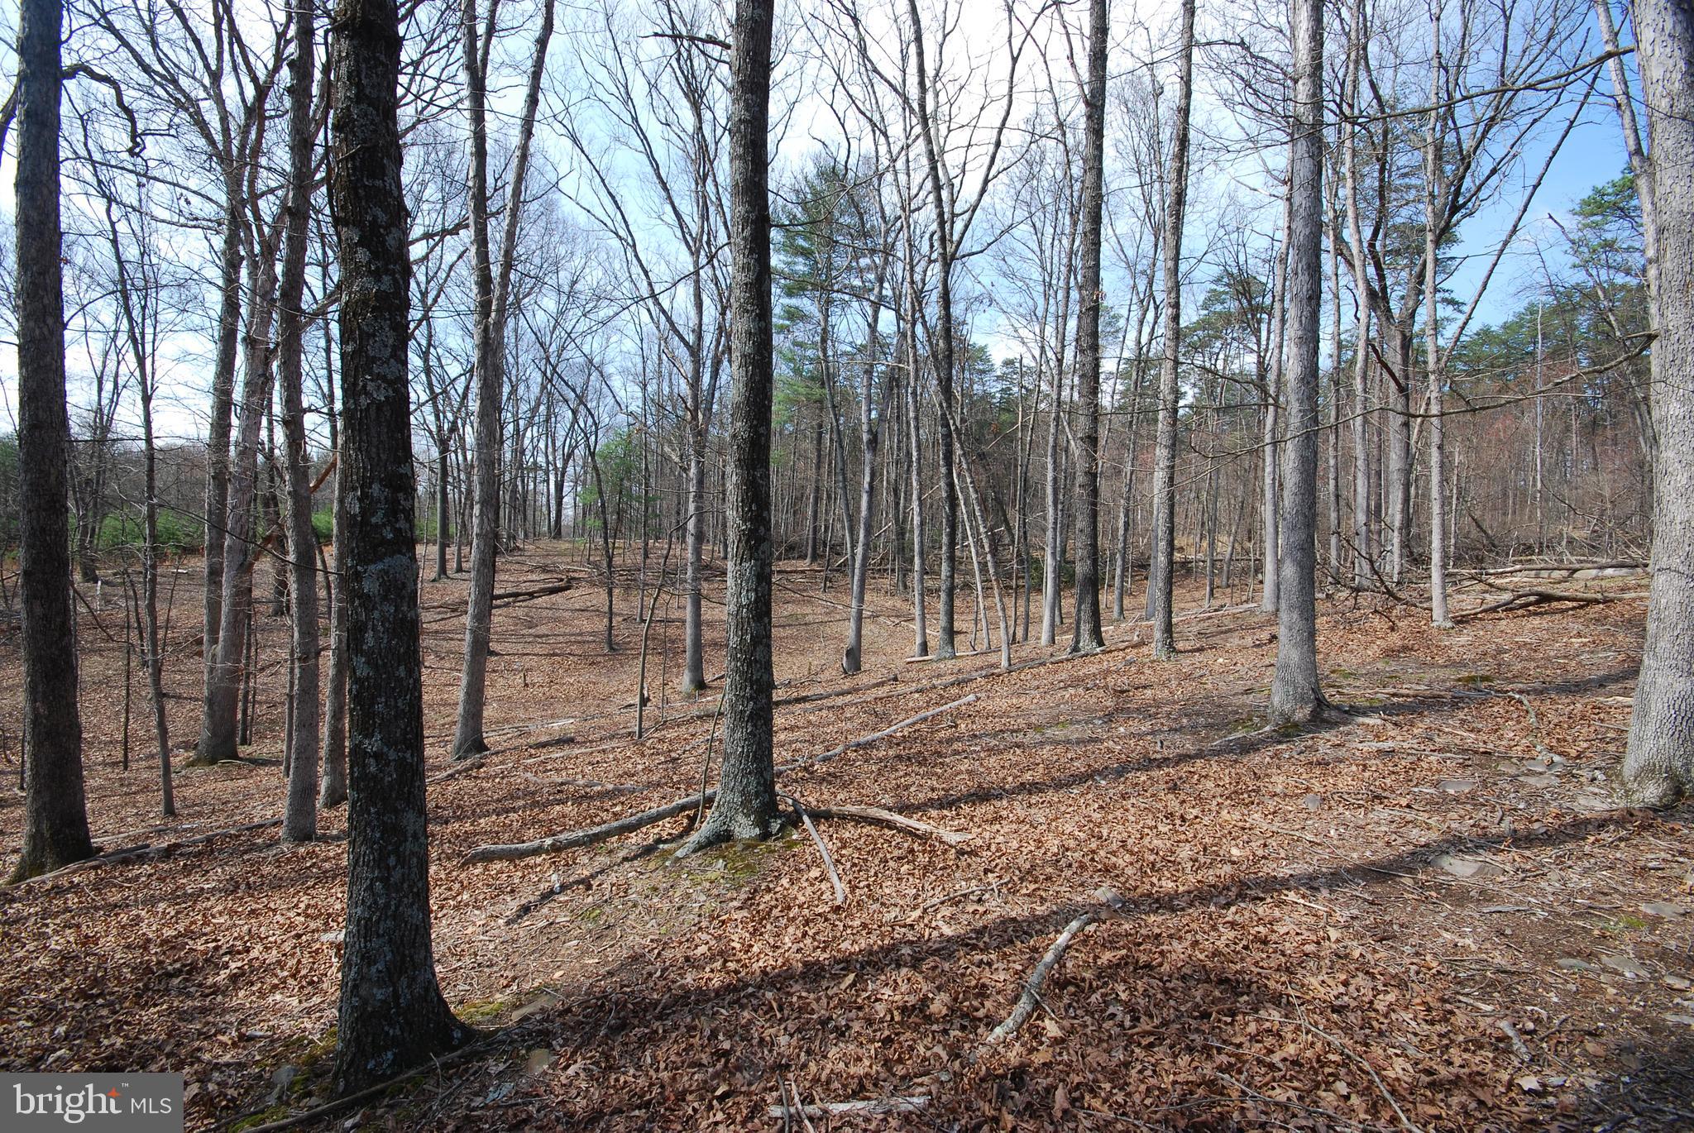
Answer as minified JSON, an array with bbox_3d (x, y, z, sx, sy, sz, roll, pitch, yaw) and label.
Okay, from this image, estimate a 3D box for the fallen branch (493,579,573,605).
[{"bbox_3d":[-8.030,0.655,18.250,0.450,0.320,2.795,1,6,21],"label":"fallen branch"}]

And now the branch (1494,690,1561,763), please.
[{"bbox_3d":[4.923,1.121,5.094,0.183,0.060,1.933,-3,2,35],"label":"branch"}]

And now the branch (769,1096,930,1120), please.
[{"bbox_3d":[0.007,1.565,2.054,0.467,0.040,0.047,-6,2,1],"label":"branch"}]

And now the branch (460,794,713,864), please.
[{"bbox_3d":[-1.555,1.615,4.420,1.552,0.120,0.200,-7,2,-25],"label":"branch"}]

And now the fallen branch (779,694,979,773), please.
[{"bbox_3d":[0.383,1.392,6.058,0.115,0.060,2.469,-4,3,45],"label":"fallen branch"}]

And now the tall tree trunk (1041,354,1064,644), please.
[{"bbox_3d":[2.947,-0.955,10.135,0.230,4.150,0.220,1,2,0],"label":"tall tree trunk"}]

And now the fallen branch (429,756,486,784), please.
[{"bbox_3d":[-3.410,1.766,6.075,0.120,0.080,0.700,-5,2,19],"label":"fallen branch"}]

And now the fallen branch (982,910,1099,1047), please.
[{"bbox_3d":[0.726,1.472,2.580,0.100,0.050,0.900,-4,2,40],"label":"fallen branch"}]

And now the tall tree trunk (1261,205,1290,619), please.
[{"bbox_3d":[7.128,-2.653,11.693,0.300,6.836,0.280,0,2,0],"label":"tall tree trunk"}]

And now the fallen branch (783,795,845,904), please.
[{"bbox_3d":[-0.202,1.528,3.995,0.085,0.050,1.569,-6,2,-14],"label":"fallen branch"}]

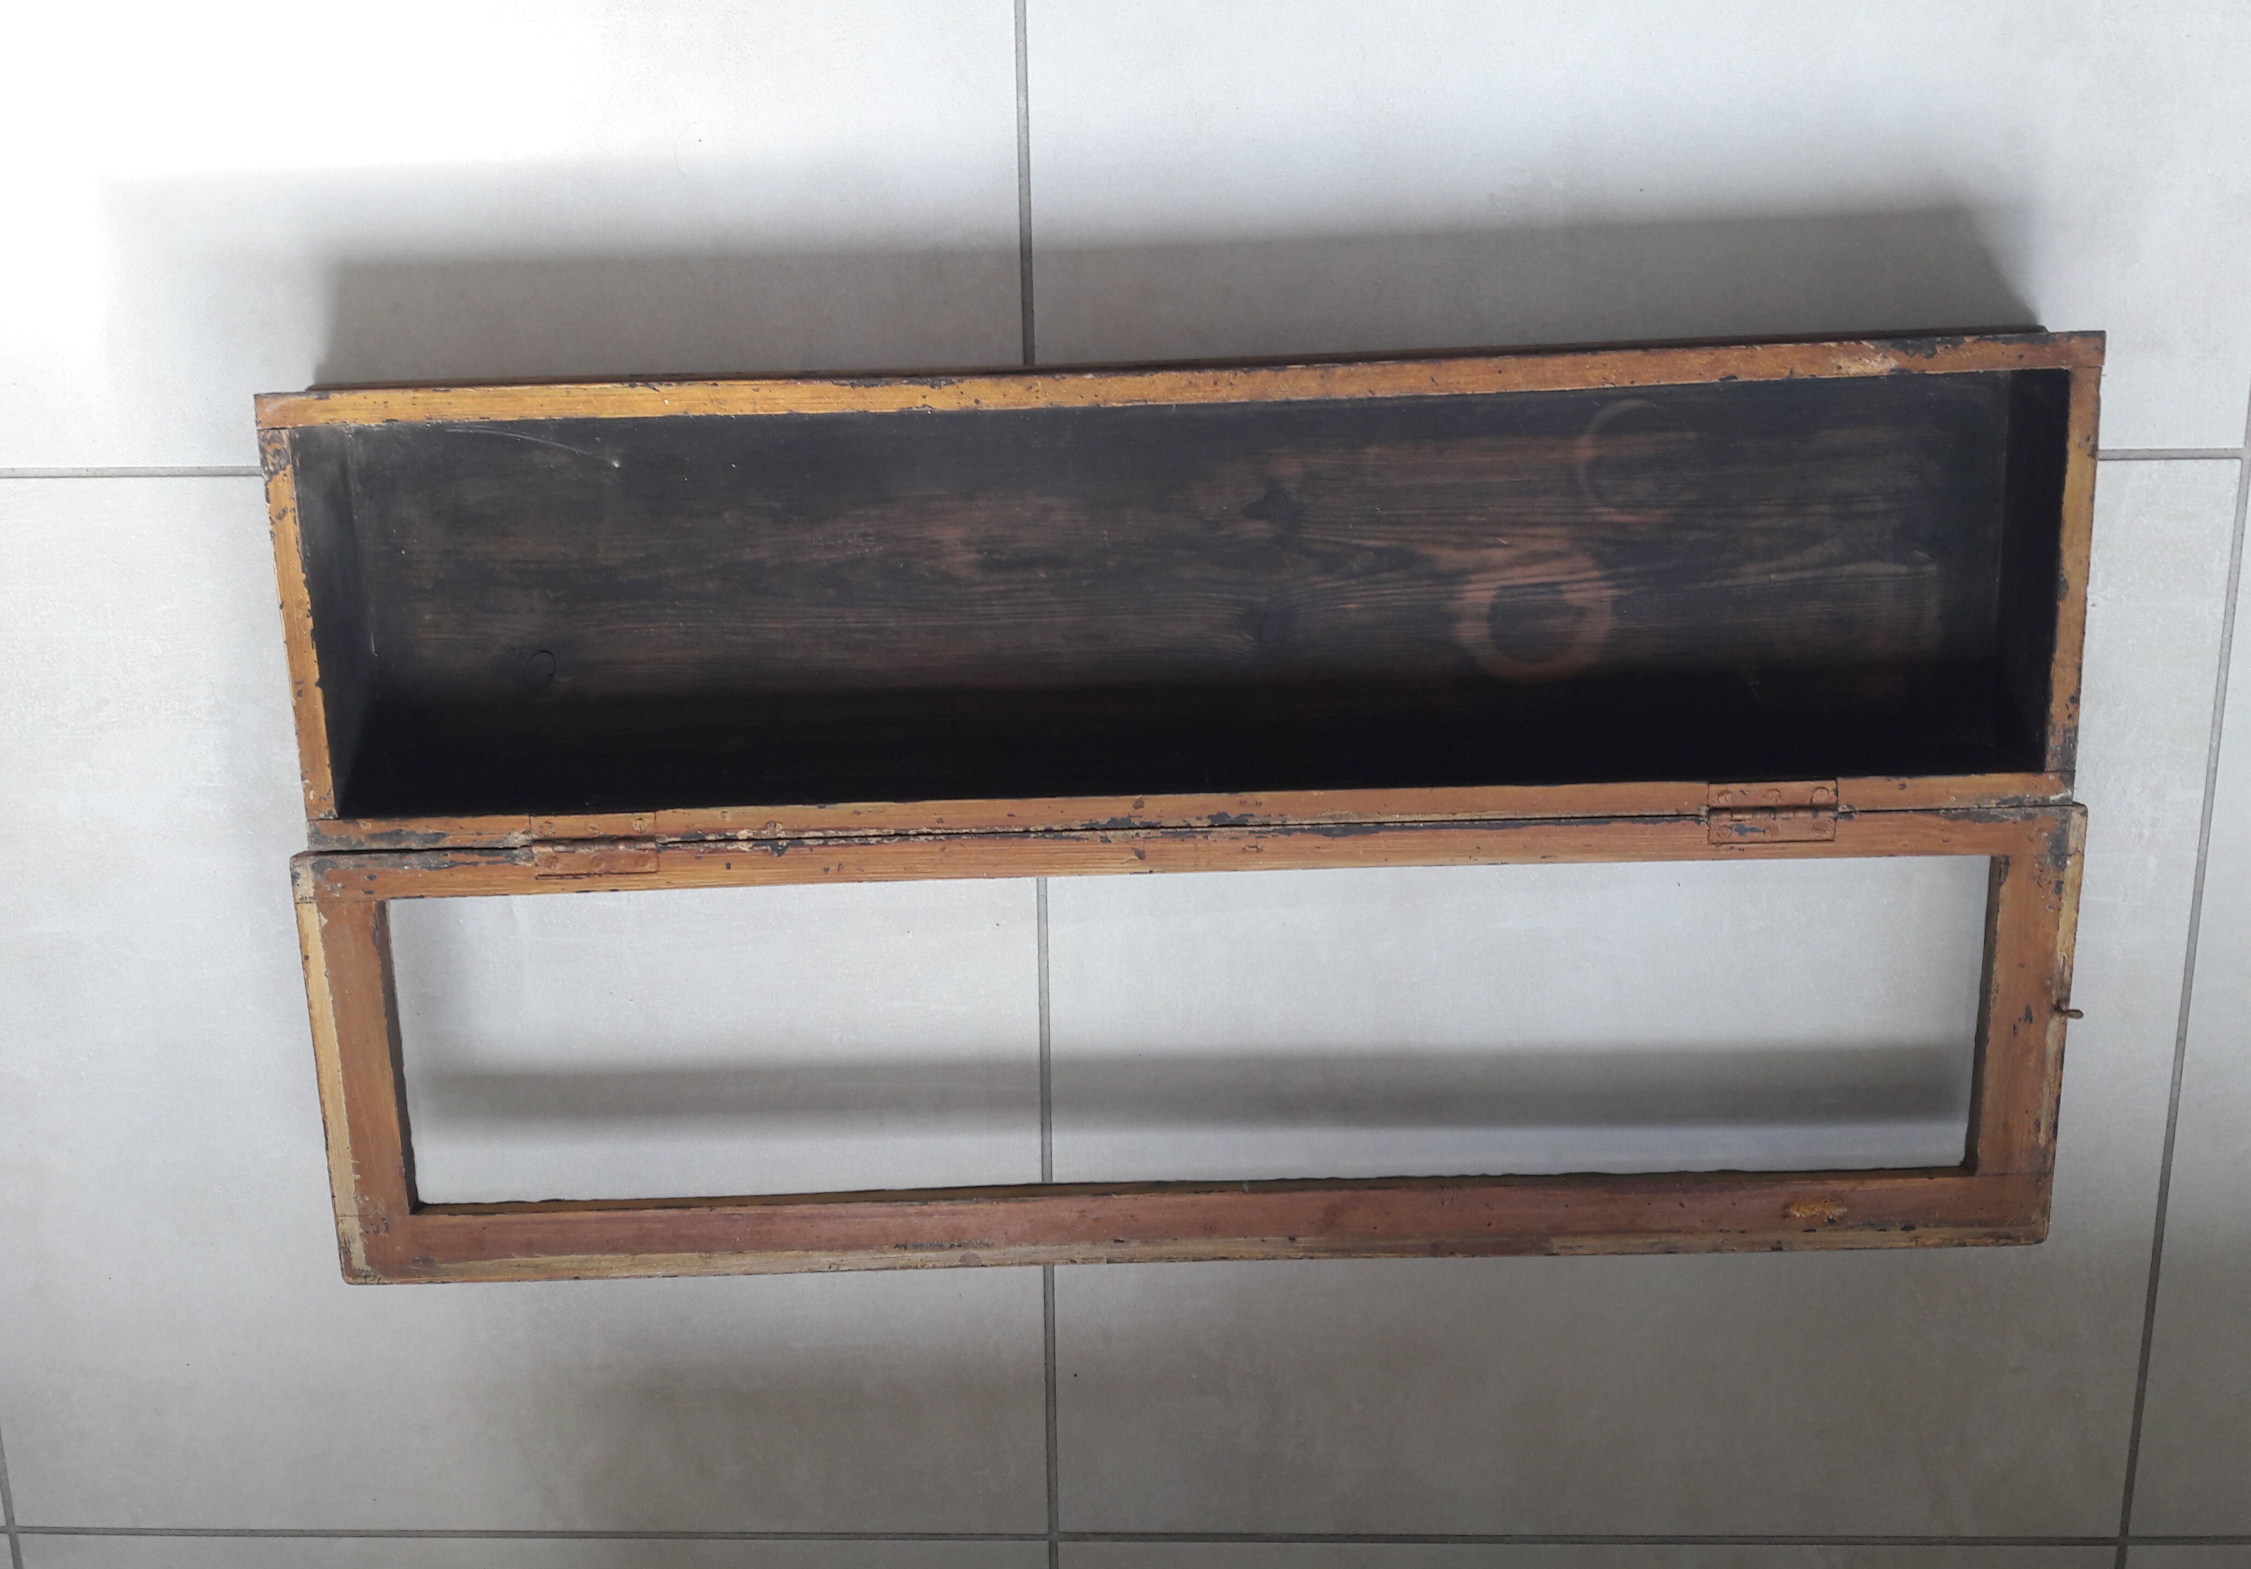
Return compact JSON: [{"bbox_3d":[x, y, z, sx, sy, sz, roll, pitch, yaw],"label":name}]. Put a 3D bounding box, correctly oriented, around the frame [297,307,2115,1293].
[{"bbox_3d":[0.024,0.015,0.911,0.863,0.077,0.449,-2,102,2],"label":"frame"}]

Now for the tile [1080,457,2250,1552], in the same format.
[{"bbox_3d":[0.257,0.131,0.974,0.597,0.010,0.597,0,102,1],"label":"tile"}]

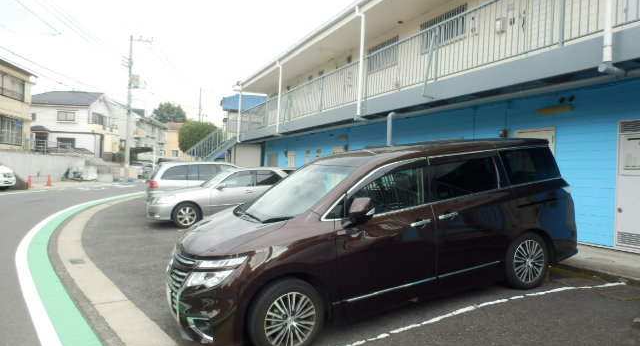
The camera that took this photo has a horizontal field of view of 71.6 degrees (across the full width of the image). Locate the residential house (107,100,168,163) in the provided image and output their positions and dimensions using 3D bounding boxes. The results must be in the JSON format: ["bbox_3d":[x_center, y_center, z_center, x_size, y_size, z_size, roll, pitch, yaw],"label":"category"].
[{"bbox_3d":[-26.300,-4.656,61.500,7.600,8.800,13.500,3,-1,-5],"label":"residential house"}]

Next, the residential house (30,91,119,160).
[{"bbox_3d":[-28.000,-5.374,50.400,8.600,7.400,6.000,3,-1,11],"label":"residential house"}]

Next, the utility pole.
[{"bbox_3d":[-15.801,-5.498,38.000,2.500,12.500,0.900,2,-1,-3],"label":"utility pole"}]

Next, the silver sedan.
[{"bbox_3d":[-2.421,0.628,12.736,4.800,1.460,1.790,-3,2,-24],"label":"silver sedan"}]

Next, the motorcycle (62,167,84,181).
[{"bbox_3d":[-19.722,0.096,35.500,1.700,1.100,0.660,3,-1,-15],"label":"motorcycle"}]

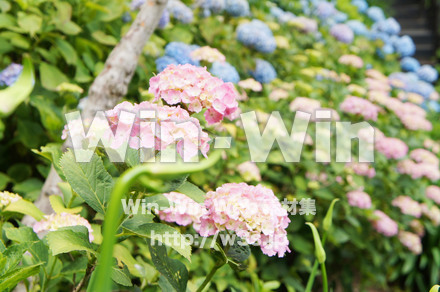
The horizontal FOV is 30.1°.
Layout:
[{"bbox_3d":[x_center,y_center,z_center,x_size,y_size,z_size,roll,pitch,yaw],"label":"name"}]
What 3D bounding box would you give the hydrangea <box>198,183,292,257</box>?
[{"bbox_3d":[0.043,0.130,1.450,0.160,0.125,0.150,0,8,0],"label":"hydrangea"}]

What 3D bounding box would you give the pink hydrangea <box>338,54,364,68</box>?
[{"bbox_3d":[0.724,-0.465,4.500,0.143,0.073,0.130,0,8,0],"label":"pink hydrangea"}]

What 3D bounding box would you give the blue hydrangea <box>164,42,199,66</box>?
[{"bbox_3d":[-0.155,-0.363,3.300,0.150,0.110,0.150,9,19,0],"label":"blue hydrangea"}]

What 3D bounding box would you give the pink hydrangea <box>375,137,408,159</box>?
[{"bbox_3d":[0.755,0.007,3.600,0.145,0.090,0.135,0,8,0],"label":"pink hydrangea"}]

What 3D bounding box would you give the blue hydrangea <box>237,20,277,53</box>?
[{"bbox_3d":[0.143,-0.428,3.200,0.165,0.120,0.150,16,21,0],"label":"blue hydrangea"}]

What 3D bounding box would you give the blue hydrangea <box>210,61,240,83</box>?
[{"bbox_3d":[0.025,-0.335,3.700,0.136,0.099,0.135,0,8,0],"label":"blue hydrangea"}]

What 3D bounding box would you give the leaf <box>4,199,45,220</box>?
[{"bbox_3d":[-0.387,0.126,1.620,0.085,0.035,0.055,17,19,8],"label":"leaf"}]

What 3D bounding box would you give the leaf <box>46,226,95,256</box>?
[{"bbox_3d":[-0.274,0.175,1.500,0.100,0.025,0.075,-17,30,-25],"label":"leaf"}]

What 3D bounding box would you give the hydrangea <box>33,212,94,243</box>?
[{"bbox_3d":[-0.316,0.166,1.650,0.125,0.062,0.115,0,8,0],"label":"hydrangea"}]

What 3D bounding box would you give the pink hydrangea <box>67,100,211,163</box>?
[{"bbox_3d":[-0.148,-0.028,1.450,0.255,0.105,0.180,0,8,0],"label":"pink hydrangea"}]

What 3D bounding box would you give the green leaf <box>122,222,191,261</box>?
[{"bbox_3d":[-0.110,0.166,1.420,0.118,0.060,0.075,0,8,0],"label":"green leaf"}]

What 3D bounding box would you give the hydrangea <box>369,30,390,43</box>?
[{"bbox_3d":[1.034,-0.710,5.300,0.140,0.095,0.135,0,8,0],"label":"hydrangea"}]

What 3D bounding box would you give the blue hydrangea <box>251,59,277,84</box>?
[{"bbox_3d":[0.211,-0.355,3.900,0.122,0.118,0.125,0,8,0],"label":"blue hydrangea"}]

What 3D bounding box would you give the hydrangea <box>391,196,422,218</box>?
[{"bbox_3d":[0.798,0.263,3.500,0.140,0.095,0.140,16,19,0],"label":"hydrangea"}]

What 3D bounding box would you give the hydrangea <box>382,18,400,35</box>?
[{"bbox_3d":[1.260,-0.875,6.000,0.136,0.115,0.130,0,8,0],"label":"hydrangea"}]

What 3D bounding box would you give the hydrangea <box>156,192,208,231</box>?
[{"bbox_3d":[-0.066,0.122,1.520,0.105,0.070,0.110,0,8,0],"label":"hydrangea"}]

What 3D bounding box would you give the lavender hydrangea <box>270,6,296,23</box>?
[{"bbox_3d":[0.388,-0.804,5.000,0.159,0.093,0.140,0,8,0],"label":"lavender hydrangea"}]

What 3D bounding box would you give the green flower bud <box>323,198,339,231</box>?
[{"bbox_3d":[0.223,0.138,1.650,0.019,0.062,0.018,16,6,0],"label":"green flower bud"}]

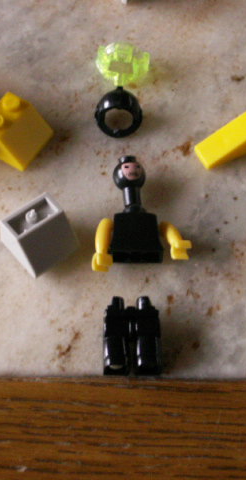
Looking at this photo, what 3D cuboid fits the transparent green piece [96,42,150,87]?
[{"bbox_3d":[0.000,-0.054,0.355,0.016,0.007,0.012,2,59,-3],"label":"transparent green piece"}]

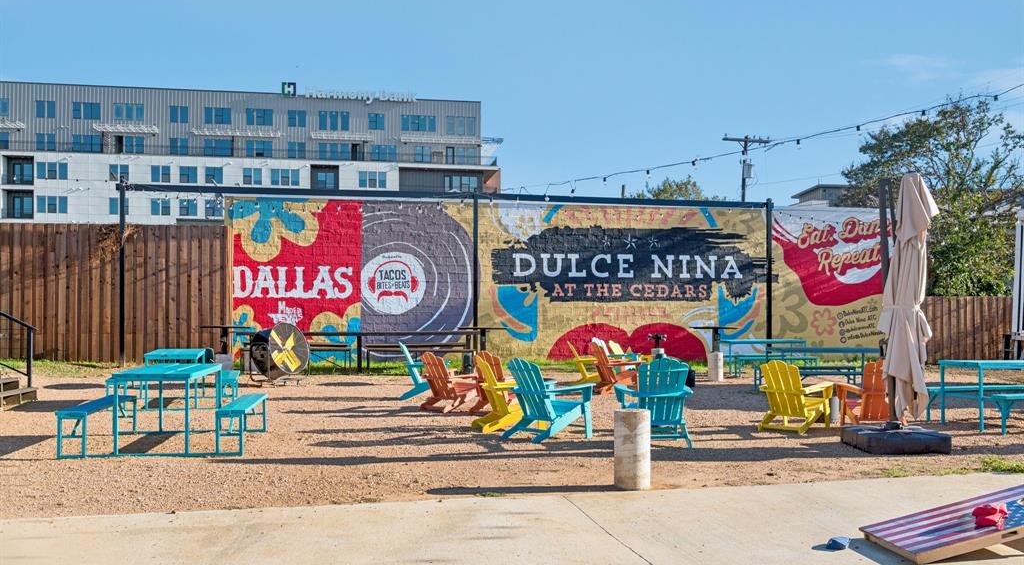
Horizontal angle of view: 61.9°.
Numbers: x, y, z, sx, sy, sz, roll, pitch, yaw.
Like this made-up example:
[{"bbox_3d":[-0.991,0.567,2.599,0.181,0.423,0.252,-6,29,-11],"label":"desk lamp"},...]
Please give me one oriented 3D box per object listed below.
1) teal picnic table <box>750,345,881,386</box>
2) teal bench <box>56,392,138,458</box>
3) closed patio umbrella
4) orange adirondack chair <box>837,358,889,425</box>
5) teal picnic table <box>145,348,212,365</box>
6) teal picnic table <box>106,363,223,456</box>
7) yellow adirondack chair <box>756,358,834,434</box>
[{"bbox_3d":[5.389,1.532,14.701,1.785,0.776,0.716,0,-2,-6],"label":"teal picnic table"},{"bbox_3d":[-4.285,1.479,8.891,0.278,0.434,1.745,0,-2,-9],"label":"teal bench"},{"bbox_3d":[3.972,0.140,8.550,0.520,2.480,0.500,0,-2,0],"label":"closed patio umbrella"},{"bbox_3d":[4.343,1.344,10.165,0.735,0.882,0.859,0,-2,3],"label":"orange adirondack chair"},{"bbox_3d":[-5.162,1.466,13.161,0.716,0.776,1.785,1,-2,-17],"label":"teal picnic table"},{"bbox_3d":[-3.621,1.318,9.130,0.716,0.776,1.785,0,-2,-9],"label":"teal picnic table"},{"bbox_3d":[3.508,1.386,10.626,0.735,0.882,0.859,-2,-3,43],"label":"yellow adirondack chair"}]

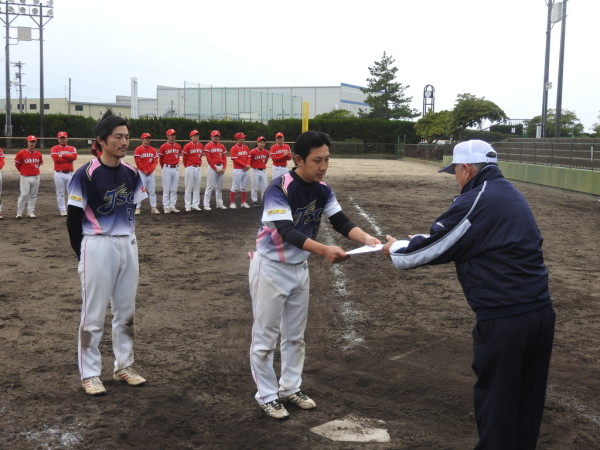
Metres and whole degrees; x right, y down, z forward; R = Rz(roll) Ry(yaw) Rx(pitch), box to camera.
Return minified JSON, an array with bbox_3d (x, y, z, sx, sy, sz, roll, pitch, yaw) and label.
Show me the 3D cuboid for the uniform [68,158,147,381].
[{"bbox_3d":[-1.228,0.269,5.039,0.320,1.400,0.470,6,8,41],"label":"uniform"}]

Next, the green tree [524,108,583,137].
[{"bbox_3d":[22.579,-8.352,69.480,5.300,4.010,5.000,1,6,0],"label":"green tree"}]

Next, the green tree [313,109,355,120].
[{"bbox_3d":[3.164,-8.745,74.488,4.200,4.710,4.200,1,6,0],"label":"green tree"}]

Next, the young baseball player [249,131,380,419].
[{"bbox_3d":[0.067,0.293,4.568,0.660,1.670,0.500,5,8,37],"label":"young baseball player"}]

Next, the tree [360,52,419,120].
[{"bbox_3d":[8.625,-11.643,76.182,5.500,10.230,5.500,1,6,0],"label":"tree"}]

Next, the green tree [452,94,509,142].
[{"bbox_3d":[15.966,-8.886,69.430,5.000,5.750,5.000,1,6,0],"label":"green tree"}]

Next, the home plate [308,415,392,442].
[{"bbox_3d":[0.350,1.158,4.361,0.432,0.030,0.432,-5,8,-42],"label":"home plate"}]

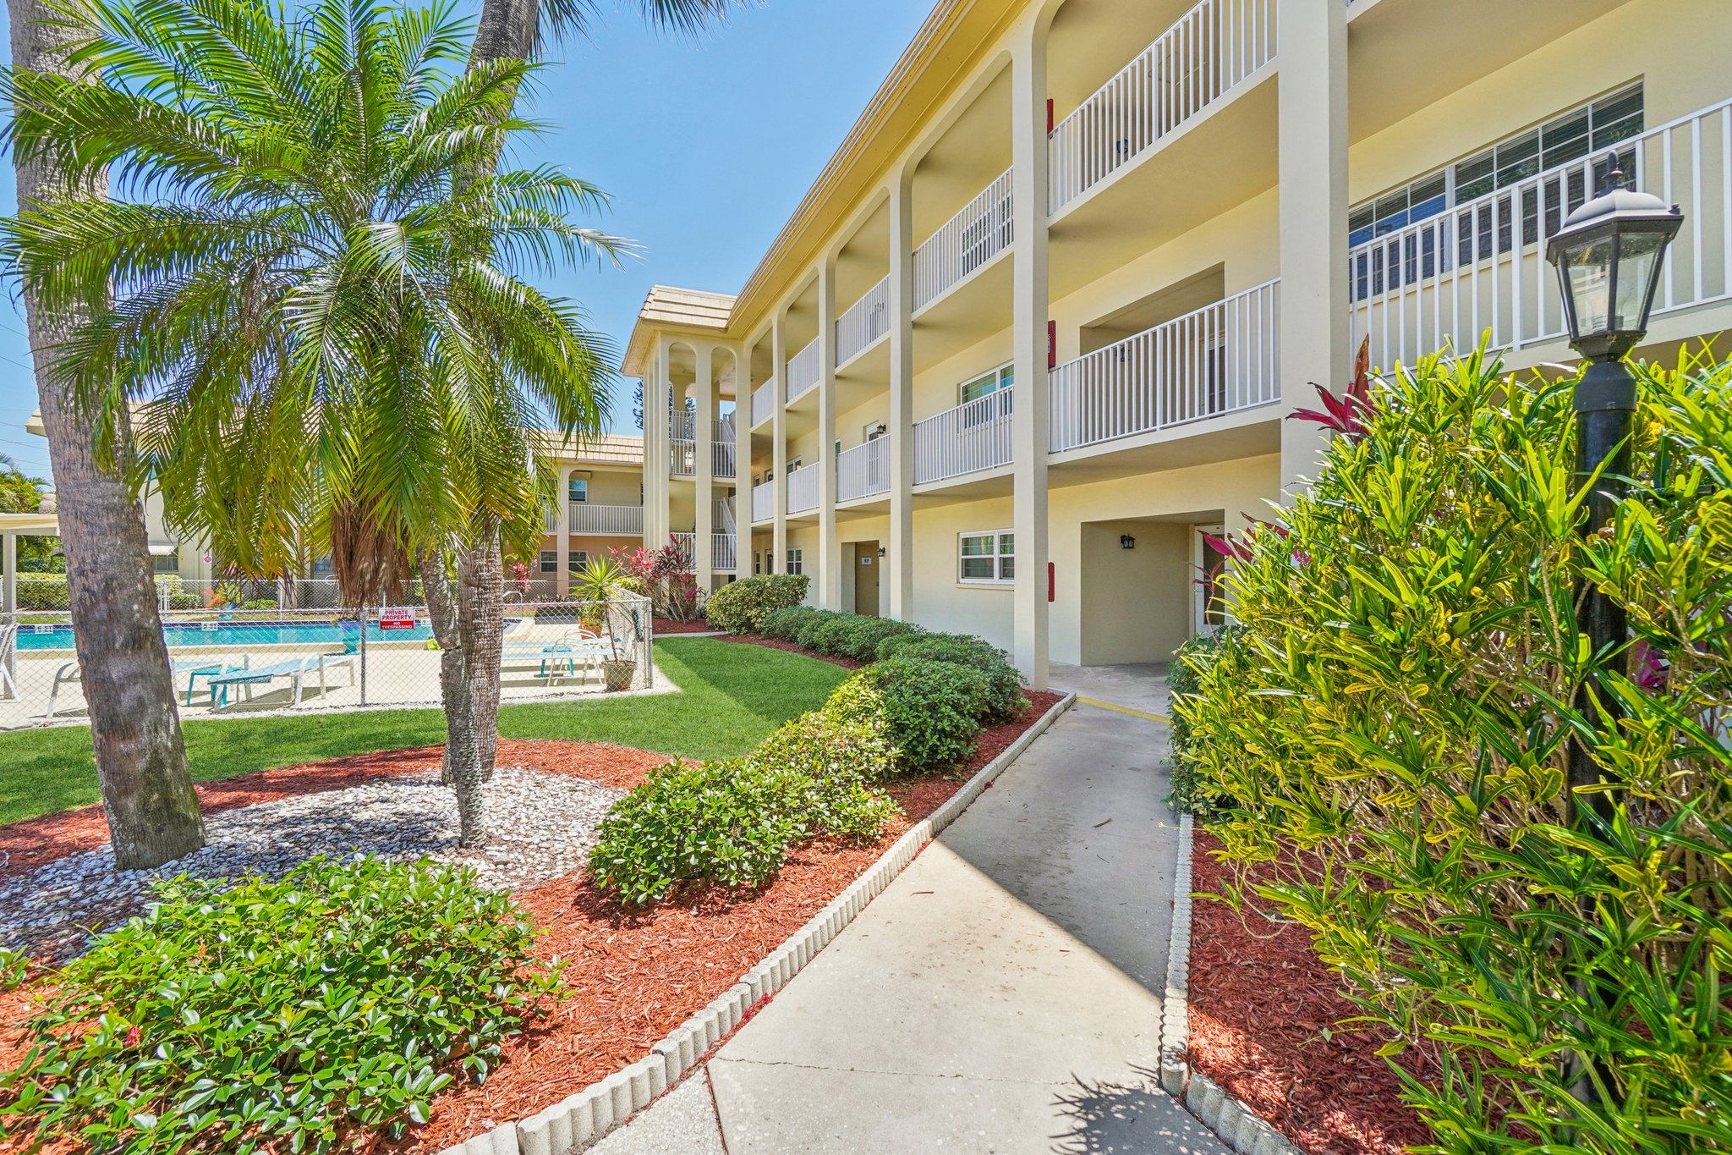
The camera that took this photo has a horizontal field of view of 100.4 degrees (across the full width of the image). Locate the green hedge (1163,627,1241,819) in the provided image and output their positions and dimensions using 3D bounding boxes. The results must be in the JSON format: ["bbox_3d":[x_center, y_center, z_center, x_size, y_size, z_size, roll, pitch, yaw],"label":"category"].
[{"bbox_3d":[2.430,0.885,4.750,0.950,1.000,1.200,0,1,24],"label":"green hedge"}]

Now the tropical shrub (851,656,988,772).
[{"bbox_3d":[0.480,1.024,5.950,1.050,0.700,1.150,0,1,26],"label":"tropical shrub"}]

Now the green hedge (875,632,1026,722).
[{"bbox_3d":[0.860,0.999,7.600,1.350,0.720,1.200,0,0,-23],"label":"green hedge"}]

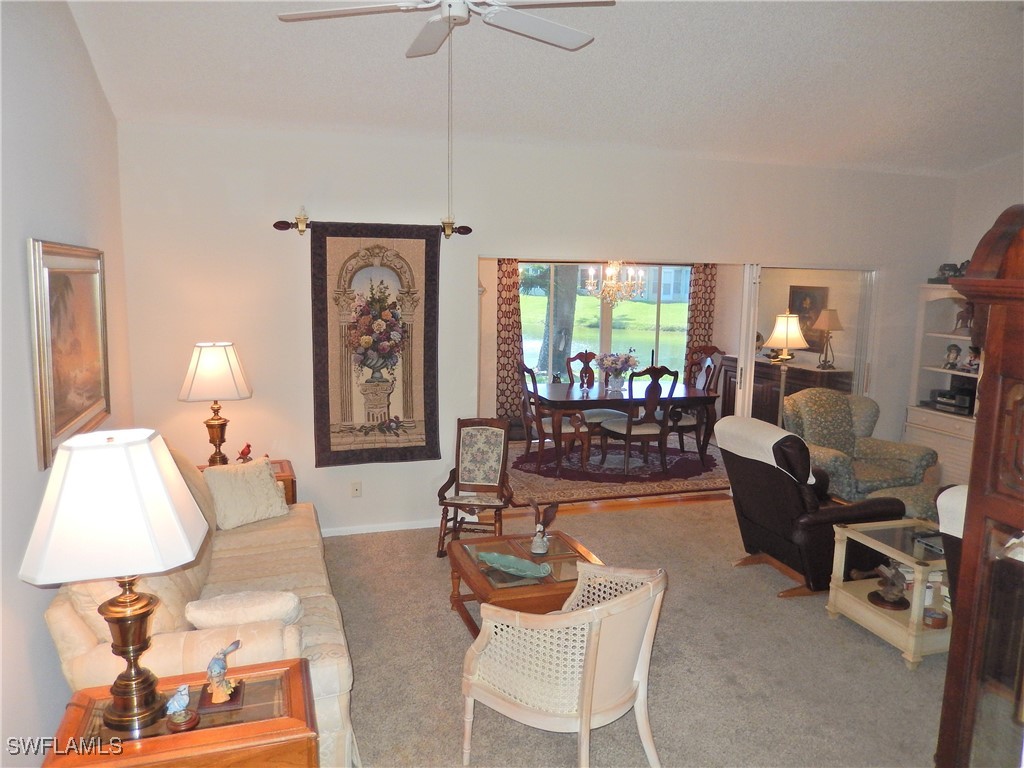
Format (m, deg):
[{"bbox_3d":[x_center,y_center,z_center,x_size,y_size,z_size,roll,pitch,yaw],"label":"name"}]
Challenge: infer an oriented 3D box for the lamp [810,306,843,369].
[{"bbox_3d":[3.386,-0.485,7.991,0.340,0.640,0.340,-2,9,-17],"label":"lamp"}]

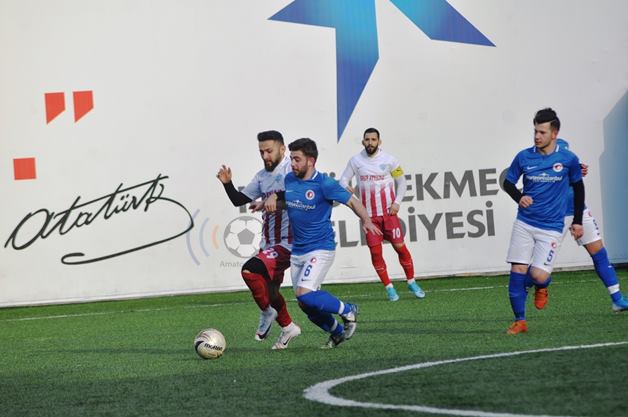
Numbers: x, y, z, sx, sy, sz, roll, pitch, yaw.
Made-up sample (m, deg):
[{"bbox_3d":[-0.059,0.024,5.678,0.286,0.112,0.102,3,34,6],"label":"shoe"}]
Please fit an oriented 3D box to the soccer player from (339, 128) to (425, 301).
[{"bbox_3d":[0.700,0.060,55.300,0.760,1.730,0.500,-3,0,7],"label":"soccer player"}]

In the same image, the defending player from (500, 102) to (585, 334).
[{"bbox_3d":[1.765,0.100,42.200,0.600,1.730,0.620,-3,0,19],"label":"defending player"}]

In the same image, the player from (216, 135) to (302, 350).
[{"bbox_3d":[-0.420,0.236,41.200,0.660,1.660,0.720,-3,0,41],"label":"player"}]

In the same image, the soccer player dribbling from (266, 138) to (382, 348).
[{"bbox_3d":[0.041,0.260,40.700,0.820,1.580,0.720,-4,0,-42],"label":"soccer player dribbling"}]

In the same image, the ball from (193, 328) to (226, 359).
[{"bbox_3d":[-0.737,0.964,39.000,0.220,0.220,0.220,-3,0,0],"label":"ball"}]

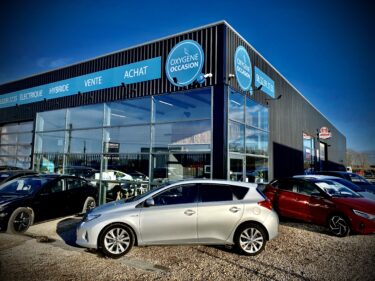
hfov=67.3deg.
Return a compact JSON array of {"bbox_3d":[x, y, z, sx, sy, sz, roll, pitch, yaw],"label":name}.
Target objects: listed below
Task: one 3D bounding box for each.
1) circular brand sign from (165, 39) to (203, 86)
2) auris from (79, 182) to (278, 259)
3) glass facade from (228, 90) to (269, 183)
[{"bbox_3d":[-0.093,-2.629,9.684,1.575,1.575,0.130,-2,-5,34],"label":"circular brand sign"},{"bbox_3d":[-0.203,1.575,6.216,4.280,1.470,1.780,2,-5,-7],"label":"auris"},{"bbox_3d":[2.426,0.586,10.791,0.200,4.369,4.095,-2,-5,34],"label":"glass facade"}]

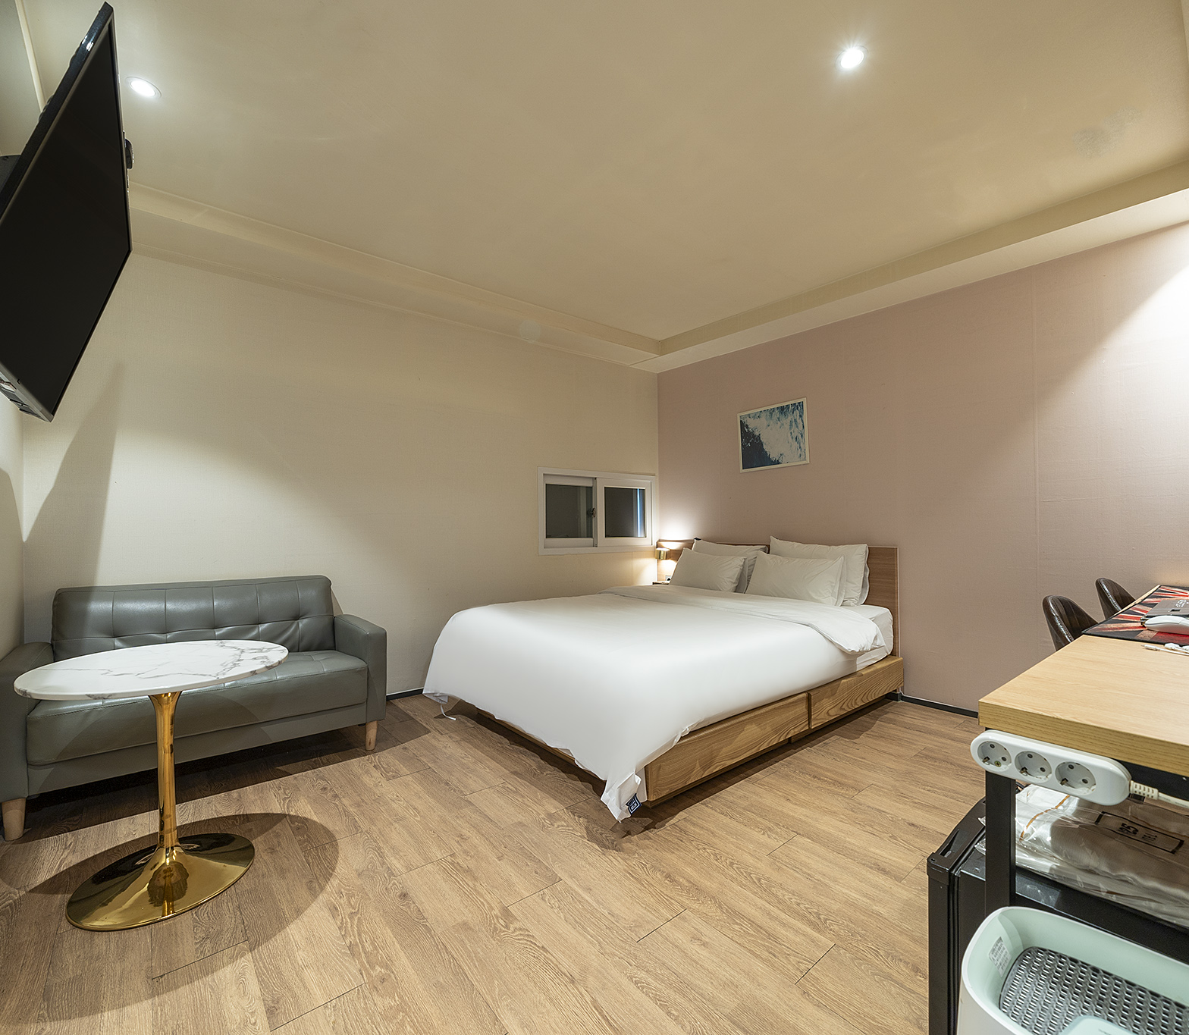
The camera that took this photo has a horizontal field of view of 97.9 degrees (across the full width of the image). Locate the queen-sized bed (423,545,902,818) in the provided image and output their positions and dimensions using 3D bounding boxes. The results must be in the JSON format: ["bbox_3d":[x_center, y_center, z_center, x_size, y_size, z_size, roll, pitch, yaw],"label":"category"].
[{"bbox_3d":[0.410,0.616,2.982,2.142,0.905,1.695,1,-1,-40],"label":"queen-sized bed"}]

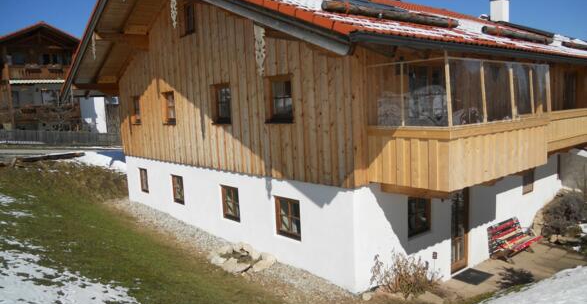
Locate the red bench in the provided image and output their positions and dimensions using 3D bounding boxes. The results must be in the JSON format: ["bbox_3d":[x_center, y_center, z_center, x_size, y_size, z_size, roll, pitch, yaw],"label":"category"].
[{"bbox_3d":[5.718,2.272,11.745,1.537,0.815,0.697,-7,7,-39],"label":"red bench"}]

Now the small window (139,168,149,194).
[{"bbox_3d":[-5.241,1.001,16.242,0.130,0.823,0.756,-7,7,-39],"label":"small window"}]

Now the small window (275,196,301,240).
[{"bbox_3d":[-0.073,1.428,9.957,0.130,0.874,0.857,-7,7,-39],"label":"small window"}]

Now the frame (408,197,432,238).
[{"bbox_3d":[2.636,1.319,9.723,0.815,0.882,0.130,-7,7,-39],"label":"frame"}]

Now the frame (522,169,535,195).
[{"bbox_3d":[6.584,0.787,12.933,0.697,0.752,0.130,-7,7,-39],"label":"frame"}]

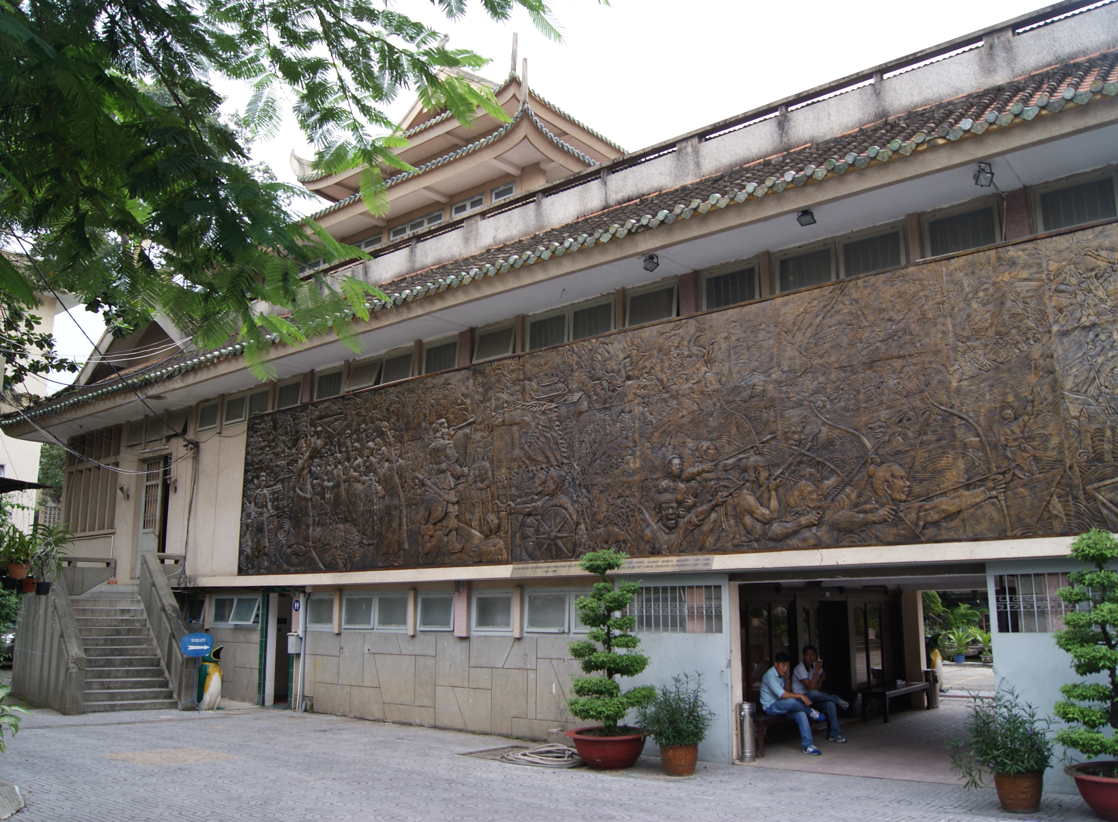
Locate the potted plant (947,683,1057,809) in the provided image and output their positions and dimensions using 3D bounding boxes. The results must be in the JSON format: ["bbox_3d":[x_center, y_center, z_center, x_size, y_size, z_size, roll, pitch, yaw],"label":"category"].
[{"bbox_3d":[3.846,2.925,8.018,0.908,1.021,0.835,-10,-15,37],"label":"potted plant"}]

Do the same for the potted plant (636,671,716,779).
[{"bbox_3d":[1.215,3.244,9.592,0.759,1.003,0.698,-2,-12,7],"label":"potted plant"}]

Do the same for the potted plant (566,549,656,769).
[{"bbox_3d":[0.588,2.791,10.556,1.012,2.399,0.961,0,-12,0],"label":"potted plant"}]

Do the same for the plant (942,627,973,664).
[{"bbox_3d":[10.993,6.406,25.338,0.853,0.981,0.810,-10,-15,37],"label":"plant"}]

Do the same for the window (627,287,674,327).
[{"bbox_3d":[1.238,-1.418,12.500,0.740,0.470,0.100,-10,-16,38],"label":"window"}]

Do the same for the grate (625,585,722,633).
[{"bbox_3d":[1.304,2.318,10.757,1.350,0.526,0.050,-10,-15,37],"label":"grate"}]

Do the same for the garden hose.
[{"bbox_3d":[-0.185,3.833,10.181,0.980,0.130,0.850,0,-12,-1],"label":"garden hose"}]

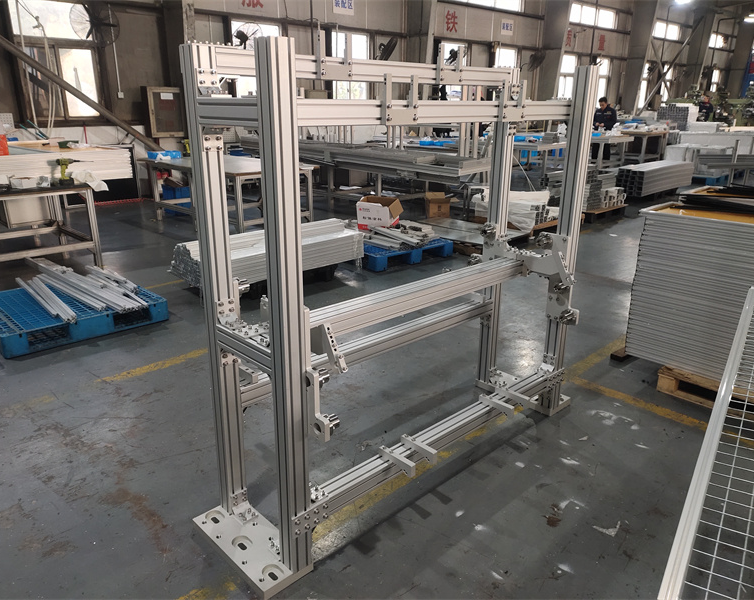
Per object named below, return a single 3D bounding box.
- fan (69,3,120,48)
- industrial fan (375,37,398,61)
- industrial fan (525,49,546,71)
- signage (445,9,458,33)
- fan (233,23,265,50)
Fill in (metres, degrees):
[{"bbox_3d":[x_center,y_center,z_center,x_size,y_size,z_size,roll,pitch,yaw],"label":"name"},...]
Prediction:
[{"bbox_3d":[-4.358,-4.250,8.199,0.670,0.700,0.400,-11,31,-27],"label":"fan"},{"bbox_3d":[0.209,-5.494,11.704,0.400,0.700,0.670,29,20,-6],"label":"industrial fan"},{"bbox_3d":[4.493,-6.718,14.970,0.400,0.700,0.670,44,37,15],"label":"industrial fan"},{"bbox_3d":[1.852,-6.900,13.159,0.420,0.500,0.030,-18,27,-40],"label":"signage"},{"bbox_3d":[-2.387,-4.764,9.721,0.670,0.700,0.400,-17,45,-40],"label":"fan"}]

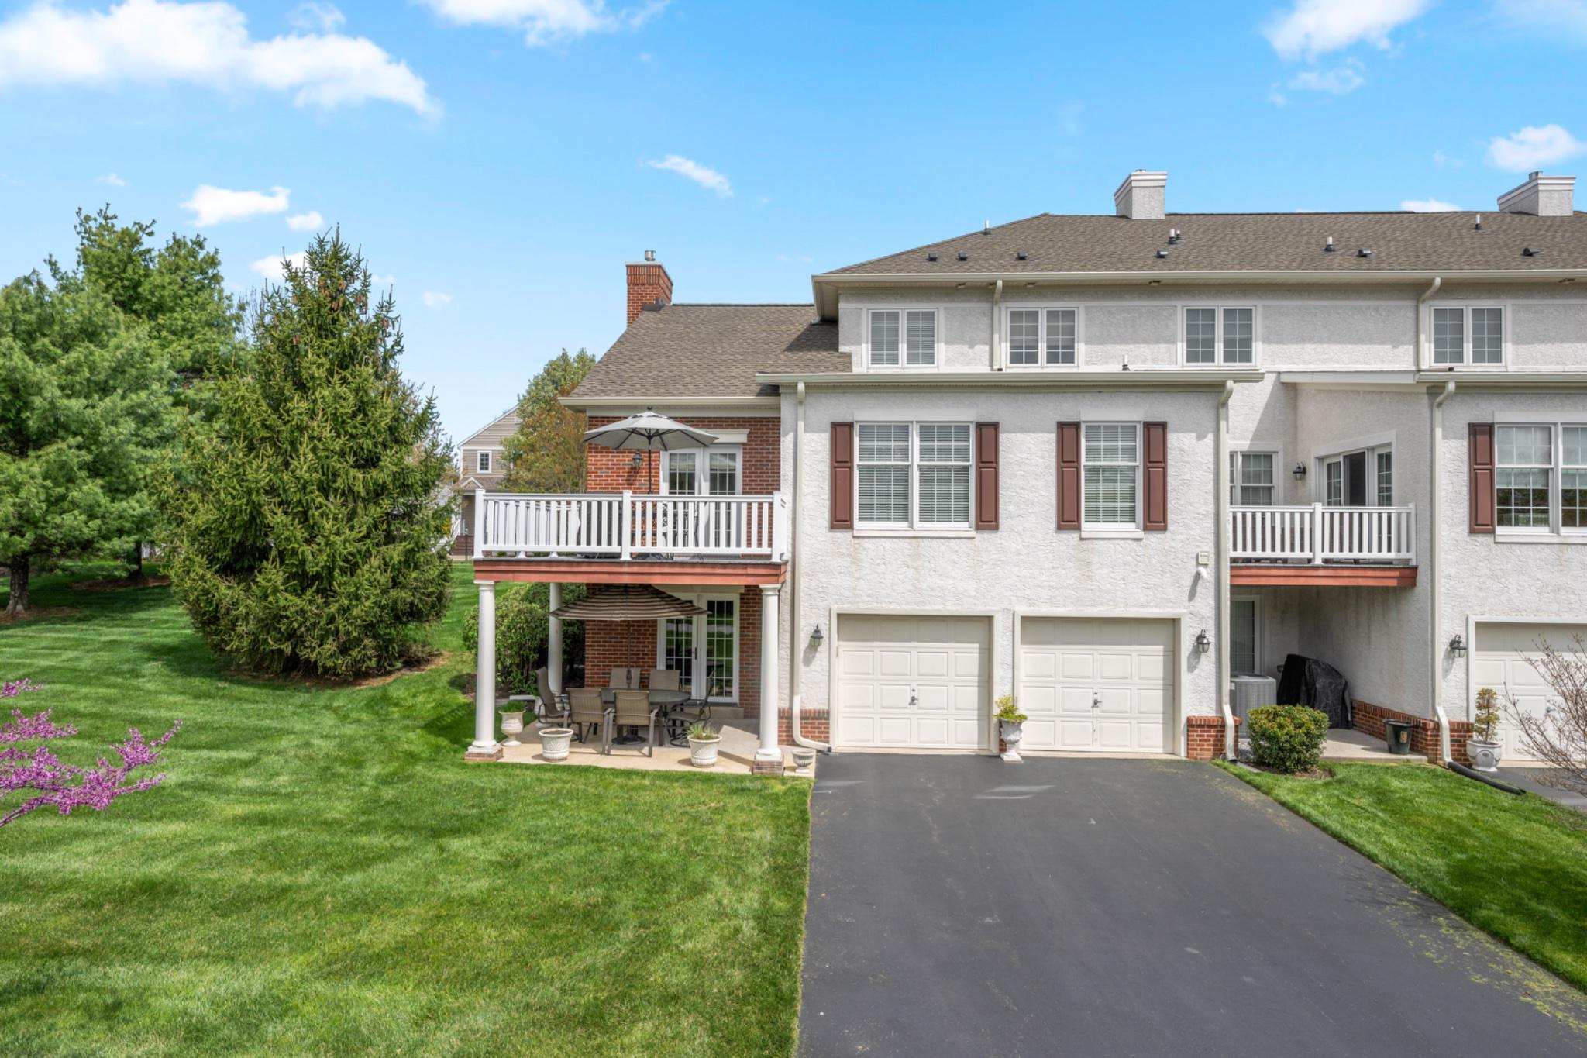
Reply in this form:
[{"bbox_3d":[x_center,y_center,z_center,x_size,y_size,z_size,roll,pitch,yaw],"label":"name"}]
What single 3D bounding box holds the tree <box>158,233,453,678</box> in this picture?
[{"bbox_3d":[-10.748,-1.902,18.945,5.800,9.684,5.700,0,-1,3],"label":"tree"}]

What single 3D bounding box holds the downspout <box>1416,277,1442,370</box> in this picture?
[{"bbox_3d":[12.006,-3.893,15.857,0.140,1.615,0.450,0,-1,3],"label":"downspout"}]

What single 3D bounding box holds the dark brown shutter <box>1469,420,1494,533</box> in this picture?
[{"bbox_3d":[10.644,-0.780,12.940,0.370,1.710,0.045,0,-1,3],"label":"dark brown shutter"}]

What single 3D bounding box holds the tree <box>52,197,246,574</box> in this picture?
[{"bbox_3d":[-19.207,-4.083,24.879,6.200,11.106,6.200,0,-1,3],"label":"tree"}]

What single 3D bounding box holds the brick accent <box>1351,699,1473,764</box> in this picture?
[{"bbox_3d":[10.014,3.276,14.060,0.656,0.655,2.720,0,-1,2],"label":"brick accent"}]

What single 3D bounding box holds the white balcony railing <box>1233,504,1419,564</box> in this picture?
[{"bbox_3d":[8.130,0.078,12.956,2.868,0.946,0.120,0,-1,3],"label":"white balcony railing"}]

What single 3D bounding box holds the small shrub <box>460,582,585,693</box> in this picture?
[{"bbox_3d":[-5.362,2.089,16.964,2.400,2.030,2.300,0,-1,3],"label":"small shrub"}]

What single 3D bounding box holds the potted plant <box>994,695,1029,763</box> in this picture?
[{"bbox_3d":[3.374,3.068,12.950,0.530,1.011,0.500,0,-1,3],"label":"potted plant"}]

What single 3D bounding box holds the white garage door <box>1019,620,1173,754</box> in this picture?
[{"bbox_3d":[4.800,2.465,13.248,2.415,2.121,0.070,0,-1,3],"label":"white garage door"}]

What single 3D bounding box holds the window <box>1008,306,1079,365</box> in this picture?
[{"bbox_3d":[5.010,-3.882,16.883,1.432,1.194,0.120,0,-1,3],"label":"window"}]

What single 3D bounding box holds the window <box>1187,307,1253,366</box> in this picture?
[{"bbox_3d":[8.516,-3.852,16.726,1.381,1.170,0.120,0,-1,3],"label":"window"}]

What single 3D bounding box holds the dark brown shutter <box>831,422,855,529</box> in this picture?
[{"bbox_3d":[0.782,-0.849,13.406,0.372,1.710,0.045,0,-1,3],"label":"dark brown shutter"}]

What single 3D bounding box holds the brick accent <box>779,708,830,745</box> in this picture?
[{"bbox_3d":[0.166,3.073,13.010,0.819,0.568,0.160,0,-1,3],"label":"brick accent"}]

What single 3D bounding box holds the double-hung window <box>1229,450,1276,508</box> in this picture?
[{"bbox_3d":[8.863,-0.809,16.176,0.878,1.373,0.100,0,-1,3],"label":"double-hung window"}]

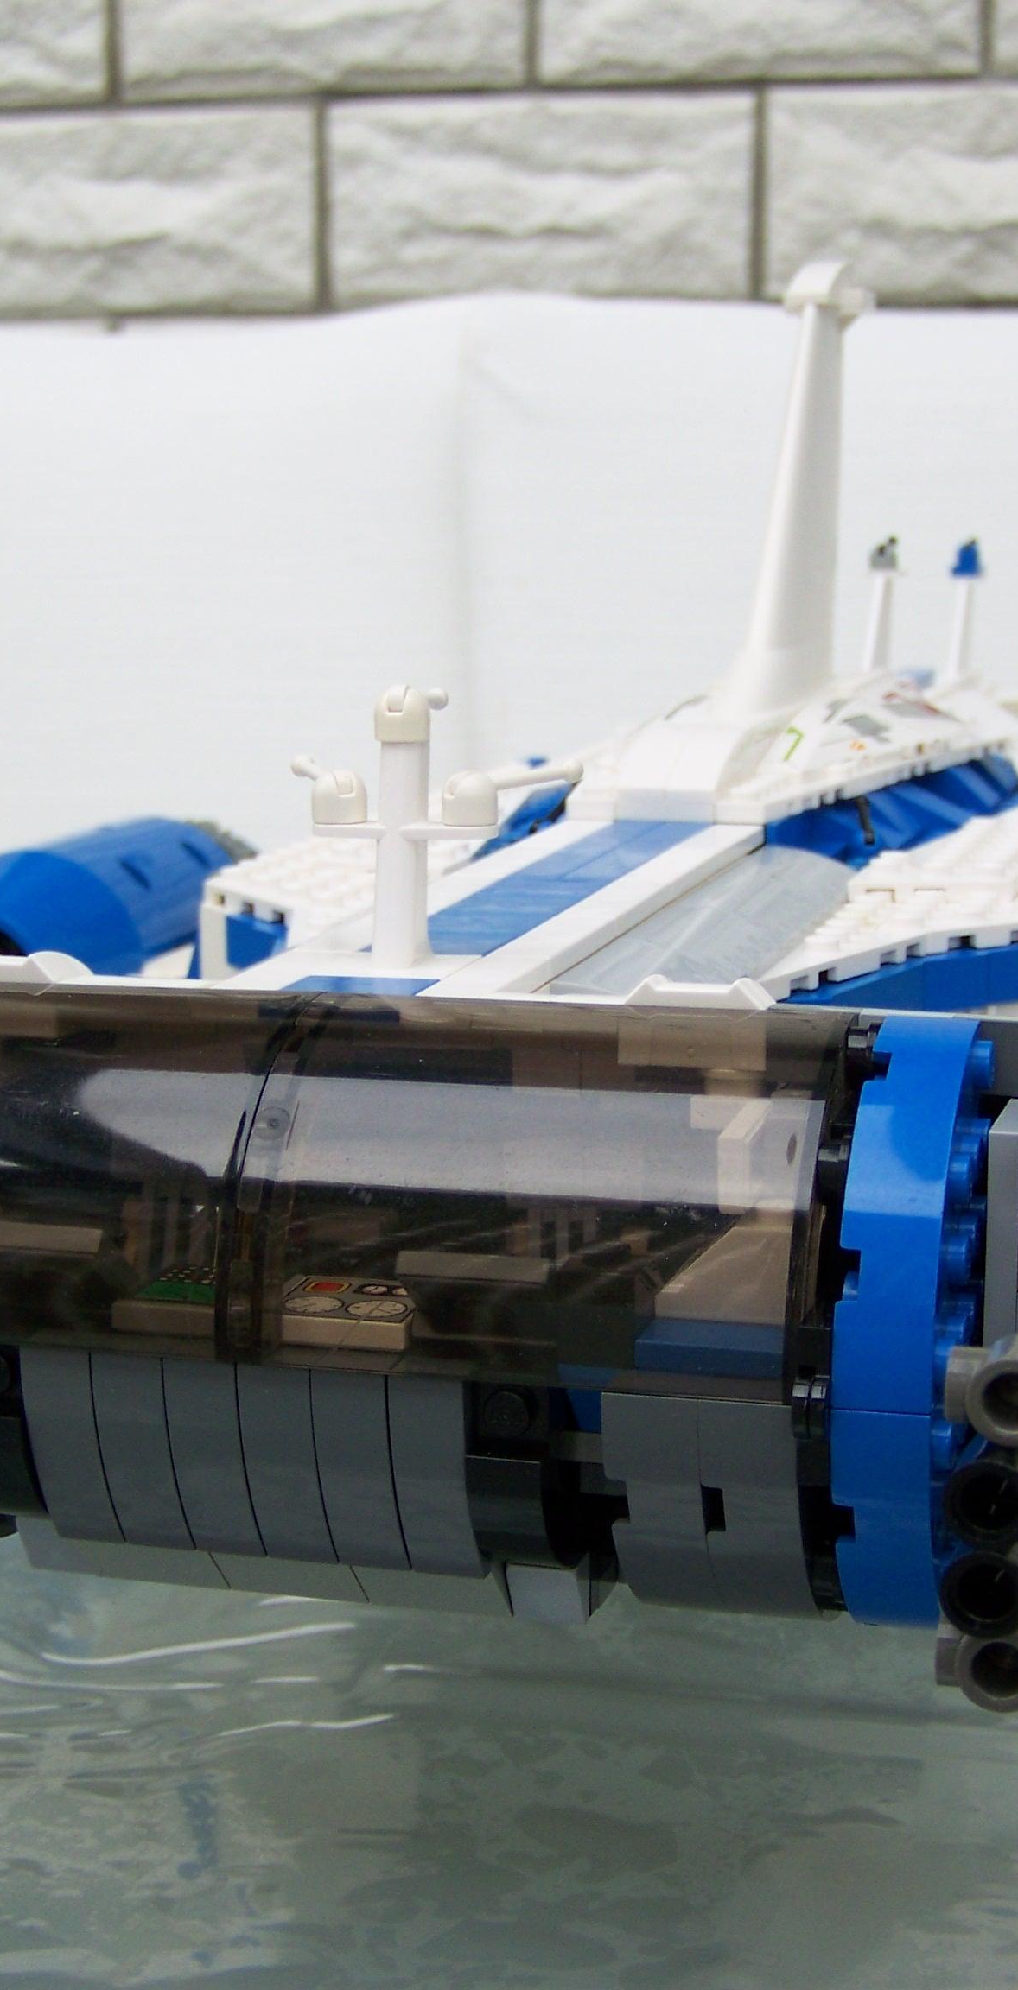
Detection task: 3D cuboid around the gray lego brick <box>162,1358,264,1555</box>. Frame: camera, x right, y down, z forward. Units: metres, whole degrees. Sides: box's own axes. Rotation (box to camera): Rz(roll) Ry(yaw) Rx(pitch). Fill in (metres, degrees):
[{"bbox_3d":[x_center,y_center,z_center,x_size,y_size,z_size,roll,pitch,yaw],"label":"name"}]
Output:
[{"bbox_3d":[-0.030,0.048,0.306,0.008,0.024,0.010,2,11,16],"label":"gray lego brick"}]

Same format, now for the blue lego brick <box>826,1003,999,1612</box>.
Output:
[{"bbox_3d":[0.040,0.037,0.294,0.011,0.064,0.032,2,11,16],"label":"blue lego brick"}]

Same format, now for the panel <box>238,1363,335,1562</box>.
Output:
[{"bbox_3d":[-0.023,0.049,0.303,0.008,0.024,0.010,2,11,16],"label":"panel"}]

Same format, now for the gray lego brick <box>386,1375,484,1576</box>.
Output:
[{"bbox_3d":[-0.007,0.049,0.299,0.008,0.024,0.010,2,11,16],"label":"gray lego brick"}]

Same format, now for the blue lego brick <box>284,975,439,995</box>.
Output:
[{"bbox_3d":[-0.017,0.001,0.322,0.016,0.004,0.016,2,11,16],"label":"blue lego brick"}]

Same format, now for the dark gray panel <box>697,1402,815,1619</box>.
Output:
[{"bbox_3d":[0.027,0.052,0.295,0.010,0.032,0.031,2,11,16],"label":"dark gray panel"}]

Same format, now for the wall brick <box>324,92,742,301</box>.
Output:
[{"bbox_3d":[0.015,-0.247,0.912,0.132,0.063,0.045,2,10,13],"label":"wall brick"}]

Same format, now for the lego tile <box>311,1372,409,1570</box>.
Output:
[{"bbox_3d":[-0.015,0.049,0.301,0.008,0.024,0.010,2,11,16],"label":"lego tile"}]

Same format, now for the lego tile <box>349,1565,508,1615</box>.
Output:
[{"bbox_3d":[-0.008,0.061,0.306,0.016,0.008,0.004,2,54,16],"label":"lego tile"}]

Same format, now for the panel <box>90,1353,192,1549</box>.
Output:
[{"bbox_3d":[-0.038,0.048,0.308,0.008,0.024,0.010,2,11,16],"label":"panel"}]

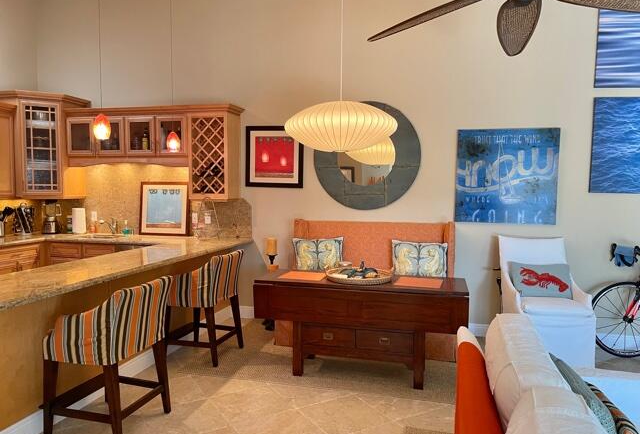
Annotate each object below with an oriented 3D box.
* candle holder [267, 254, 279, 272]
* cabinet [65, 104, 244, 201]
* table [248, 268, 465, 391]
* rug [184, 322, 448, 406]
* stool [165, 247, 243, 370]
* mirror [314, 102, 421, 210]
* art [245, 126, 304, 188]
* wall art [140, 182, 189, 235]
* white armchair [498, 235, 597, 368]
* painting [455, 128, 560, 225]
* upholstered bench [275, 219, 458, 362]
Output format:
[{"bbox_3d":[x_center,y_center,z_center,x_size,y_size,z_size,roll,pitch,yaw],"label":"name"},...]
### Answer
[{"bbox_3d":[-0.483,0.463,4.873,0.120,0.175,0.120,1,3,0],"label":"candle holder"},{"bbox_3d":[-1.898,-0.709,5.471,2.090,1.007,0.360,1,3,15],"label":"cabinet"},{"bbox_3d":[0.326,0.871,3.807,1.593,0.756,0.590,1,3,15],"label":"table"},{"bbox_3d":[0.243,1.219,4.292,2.510,0.012,1.585,2,3,13],"label":"rug"},{"bbox_3d":[-1.026,0.756,4.213,0.560,0.910,0.570,2,3,13],"label":"stool"},{"bbox_3d":[0.484,-0.635,5.006,1.115,1.120,0.040,2,3,13],"label":"mirror"},{"bbox_3d":[-0.492,-0.654,5.227,0.660,0.665,0.035,2,3,13],"label":"art"},{"bbox_3d":[-1.784,-0.087,5.538,0.615,0.620,0.030,2,0,13],"label":"wall art"},{"bbox_3d":[2.002,0.730,4.329,0.645,1.035,0.640,1,3,8],"label":"white armchair"},{"bbox_3d":[1.806,-0.391,4.660,0.920,0.908,0.035,1,3,15],"label":"painting"},{"bbox_3d":[0.463,0.630,4.654,1.658,1.145,0.750,1,3,15],"label":"upholstered bench"}]

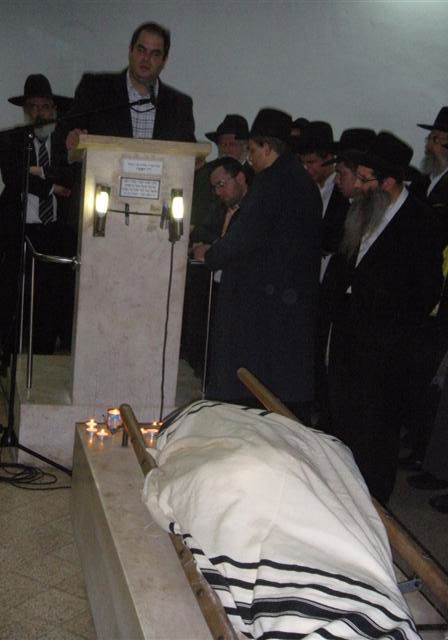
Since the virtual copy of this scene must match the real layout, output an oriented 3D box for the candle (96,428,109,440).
[{"bbox_3d":[-0.524,0.496,4.860,0.046,0.037,0.046,5,16,0],"label":"candle"}]

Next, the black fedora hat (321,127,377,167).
[{"bbox_3d":[0.613,-0.775,5.100,0.350,0.140,0.310,-21,27,-32],"label":"black fedora hat"}]

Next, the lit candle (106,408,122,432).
[{"bbox_3d":[-0.477,0.441,4.924,0.070,0.088,0.070,5,16,0],"label":"lit candle"}]

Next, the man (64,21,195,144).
[{"bbox_3d":[-0.456,-0.548,5.461,0.620,1.740,0.420,4,16,-3],"label":"man"}]

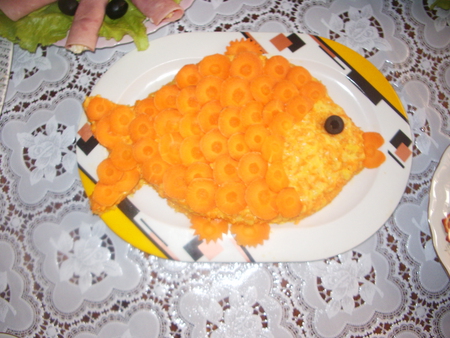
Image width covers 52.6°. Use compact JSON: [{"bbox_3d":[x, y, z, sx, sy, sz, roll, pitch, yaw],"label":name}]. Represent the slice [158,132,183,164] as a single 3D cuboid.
[{"bbox_3d":[-0.052,-0.020,0.452,0.029,0.004,0.031,0,81,1],"label":"slice"}]

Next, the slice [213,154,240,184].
[{"bbox_3d":[0.003,0.001,0.433,0.029,0.004,0.029,0,85,0],"label":"slice"}]

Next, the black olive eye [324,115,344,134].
[{"bbox_3d":[0.106,-0.043,0.441,0.019,0.007,0.019,1,78,-6],"label":"black olive eye"}]

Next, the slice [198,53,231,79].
[{"bbox_3d":[-0.010,-0.103,0.458,0.032,0.004,0.032,0,69,0],"label":"slice"}]

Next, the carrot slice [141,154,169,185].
[{"bbox_3d":[-0.070,0.001,0.451,0.029,0.004,0.029,0,87,1],"label":"carrot slice"}]

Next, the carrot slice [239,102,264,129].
[{"bbox_3d":[0.029,-0.052,0.441,0.027,0.004,0.027,0,81,-3],"label":"carrot slice"}]

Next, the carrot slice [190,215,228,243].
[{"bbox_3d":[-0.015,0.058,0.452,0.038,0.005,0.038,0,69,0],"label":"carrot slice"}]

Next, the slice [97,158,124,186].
[{"bbox_3d":[-0.114,0.003,0.452,0.027,0.005,0.027,0,82,3],"label":"slice"}]

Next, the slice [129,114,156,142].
[{"bbox_3d":[-0.082,-0.040,0.456,0.028,0.004,0.029,0,79,-1],"label":"slice"}]

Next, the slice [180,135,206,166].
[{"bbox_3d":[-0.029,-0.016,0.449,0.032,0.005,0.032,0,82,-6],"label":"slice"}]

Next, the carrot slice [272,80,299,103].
[{"bbox_3d":[0.060,-0.076,0.450,0.026,0.004,0.026,1,75,-6],"label":"carrot slice"}]

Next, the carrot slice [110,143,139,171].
[{"bbox_3d":[-0.101,-0.012,0.453,0.029,0.004,0.028,0,83,-3],"label":"carrot slice"}]

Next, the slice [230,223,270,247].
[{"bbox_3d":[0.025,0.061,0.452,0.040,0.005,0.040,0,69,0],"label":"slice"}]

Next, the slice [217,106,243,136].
[{"bbox_3d":[0.008,-0.046,0.441,0.029,0.004,0.029,0,81,-3],"label":"slice"}]

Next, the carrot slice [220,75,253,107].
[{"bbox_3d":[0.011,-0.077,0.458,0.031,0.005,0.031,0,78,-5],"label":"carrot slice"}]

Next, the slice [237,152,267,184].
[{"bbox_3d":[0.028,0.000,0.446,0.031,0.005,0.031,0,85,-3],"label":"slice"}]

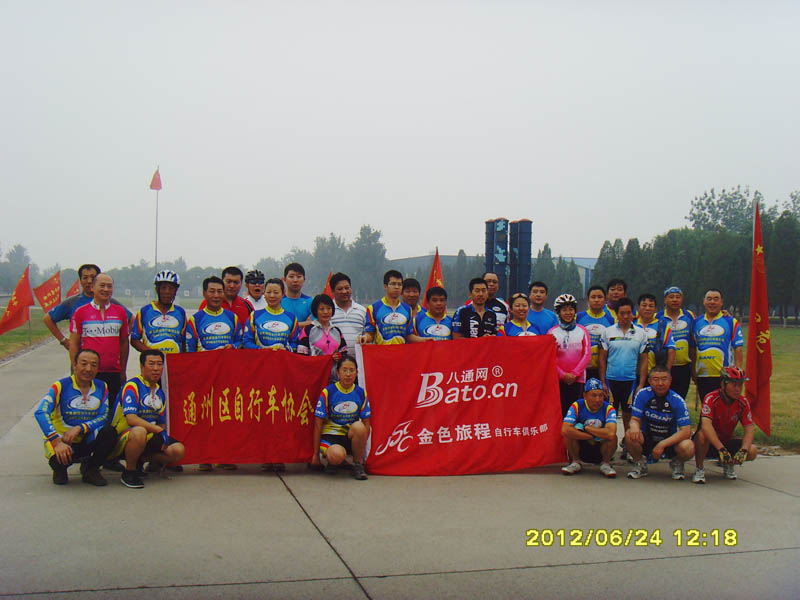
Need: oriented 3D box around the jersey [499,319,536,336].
[{"bbox_3d":[1.136,0.448,8.500,0.430,0.560,0.270,1,0,2],"label":"jersey"}]

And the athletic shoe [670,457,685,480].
[{"bbox_3d":[2.498,1.537,8.100,0.115,0.130,0.280,1,0,7],"label":"athletic shoe"}]

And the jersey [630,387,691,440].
[{"bbox_3d":[2.422,1.074,8.380,0.560,0.530,0.370,1,0,11],"label":"jersey"}]

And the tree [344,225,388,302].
[{"bbox_3d":[-4.460,-3.858,120.000,6.000,11.800,6.000,1,0,0],"label":"tree"}]

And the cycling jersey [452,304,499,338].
[{"bbox_3d":[0.746,0.368,8.850,0.470,0.630,0.290,1,0,-10],"label":"cycling jersey"}]

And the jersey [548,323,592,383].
[{"bbox_3d":[1.660,0.517,8.800,0.440,0.600,0.300,1,0,7],"label":"jersey"}]

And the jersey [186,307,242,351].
[{"bbox_3d":[-1.698,0.362,8.250,0.500,0.620,0.320,1,0,-18],"label":"jersey"}]

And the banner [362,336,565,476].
[{"bbox_3d":[0.578,0.950,8.080,1.860,1.170,0.180,-2,-3,-9],"label":"banner"}]

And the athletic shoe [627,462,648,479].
[{"bbox_3d":[2.223,1.580,8.400,0.110,0.130,0.280,1,0,38],"label":"athletic shoe"}]

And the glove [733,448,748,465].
[{"bbox_3d":[3.041,1.398,8.050,0.130,0.150,0.100,1,0,11],"label":"glove"}]

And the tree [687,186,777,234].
[{"bbox_3d":[34.941,-4.238,95.000,9.300,14.200,8.500,1,0,20],"label":"tree"}]

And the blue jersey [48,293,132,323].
[{"bbox_3d":[-2.781,0.238,8.100,0.740,0.620,0.300,1,0,-14],"label":"blue jersey"}]

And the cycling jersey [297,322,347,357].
[{"bbox_3d":[-0.692,0.454,7.950,0.440,0.570,0.270,1,0,-11],"label":"cycling jersey"}]

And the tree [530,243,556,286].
[{"bbox_3d":[12.350,-1.720,78.013,2.500,6.510,2.500,1,0,0],"label":"tree"}]

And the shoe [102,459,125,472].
[{"bbox_3d":[-2.570,1.483,8.100,0.105,0.110,0.280,2,0,-43],"label":"shoe"}]

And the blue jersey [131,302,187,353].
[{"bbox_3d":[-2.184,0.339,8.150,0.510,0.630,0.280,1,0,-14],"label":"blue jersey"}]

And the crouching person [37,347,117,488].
[{"bbox_3d":[-2.700,0.949,7.500,0.670,1.070,0.750,1,0,-14],"label":"crouching person"}]

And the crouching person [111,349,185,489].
[{"bbox_3d":[-2.067,0.958,7.448,0.580,1.090,0.720,1,0,-24],"label":"crouching person"}]

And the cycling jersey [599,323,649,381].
[{"bbox_3d":[2.202,0.509,8.820,0.470,0.600,0.280,1,0,5],"label":"cycling jersey"}]

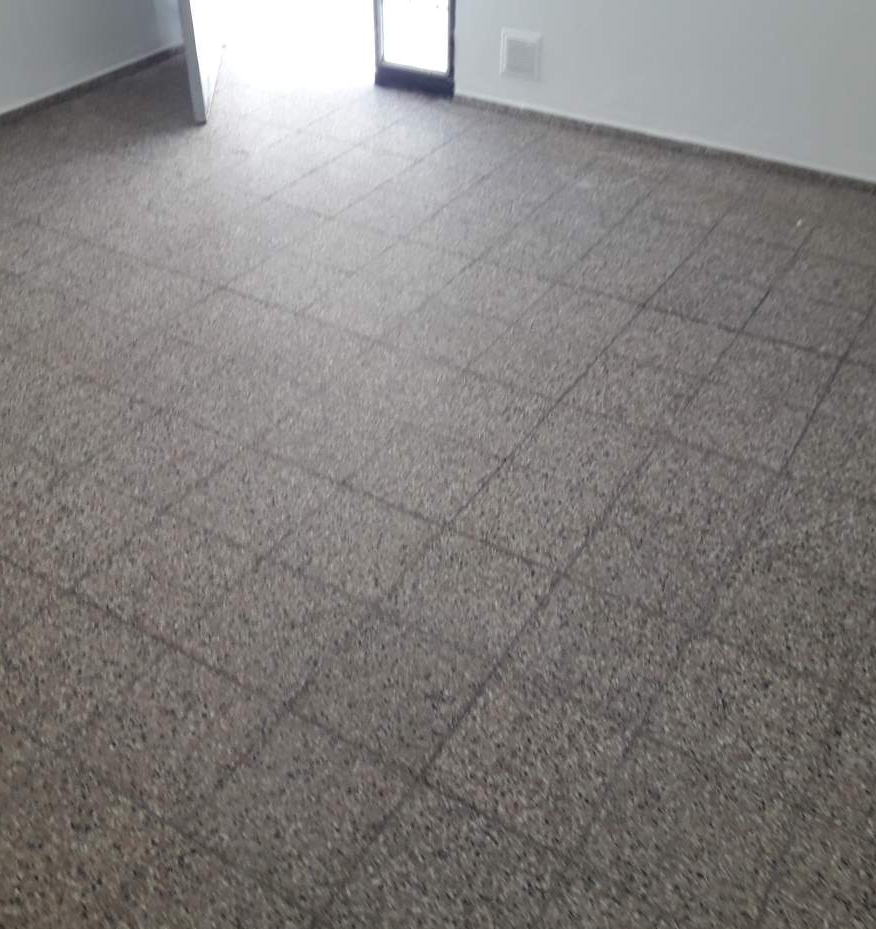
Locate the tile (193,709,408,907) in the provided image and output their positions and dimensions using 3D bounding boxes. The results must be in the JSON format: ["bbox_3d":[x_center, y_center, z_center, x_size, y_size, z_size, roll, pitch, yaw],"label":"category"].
[{"bbox_3d":[-0.240,0.609,1.782,0.295,0.020,0.295,21,43,24],"label":"tile"}]

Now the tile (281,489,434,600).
[{"bbox_3d":[-0.180,0.184,2.296,0.298,0.020,0.298,21,43,24],"label":"tile"}]

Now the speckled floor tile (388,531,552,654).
[{"bbox_3d":[0.073,0.276,2.195,0.295,0.020,0.295,21,43,24],"label":"speckled floor tile"}]

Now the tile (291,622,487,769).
[{"bbox_3d":[-0.084,0.447,1.983,0.295,0.020,0.295,21,43,24],"label":"tile"}]

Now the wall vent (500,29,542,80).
[{"bbox_3d":[0.346,-1.735,4.254,0.188,0.190,0.022,21,43,24],"label":"wall vent"}]

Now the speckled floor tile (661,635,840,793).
[{"bbox_3d":[0.591,0.474,1.931,0.298,0.020,0.298,21,43,24],"label":"speckled floor tile"}]

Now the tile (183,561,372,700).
[{"bbox_3d":[-0.333,0.345,2.112,0.295,0.020,0.295,21,43,24],"label":"tile"}]

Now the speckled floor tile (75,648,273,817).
[{"bbox_3d":[-0.490,0.505,1.894,0.298,0.020,0.298,21,43,24],"label":"speckled floor tile"}]

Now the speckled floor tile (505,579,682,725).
[{"bbox_3d":[0.334,0.377,2.053,0.298,0.020,0.298,21,43,24],"label":"speckled floor tile"}]

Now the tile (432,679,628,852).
[{"bbox_3d":[0.179,0.538,1.852,0.298,0.020,0.298,21,43,24],"label":"tile"}]

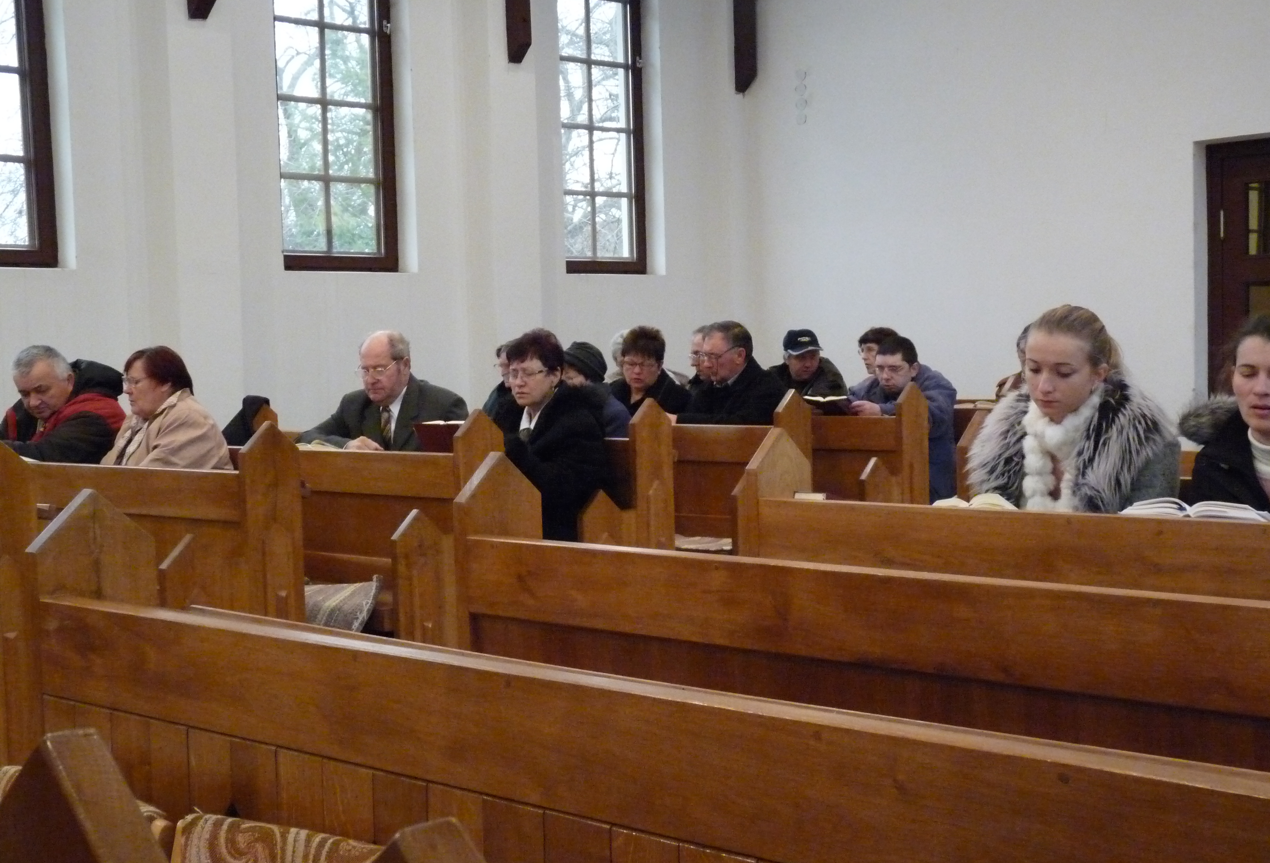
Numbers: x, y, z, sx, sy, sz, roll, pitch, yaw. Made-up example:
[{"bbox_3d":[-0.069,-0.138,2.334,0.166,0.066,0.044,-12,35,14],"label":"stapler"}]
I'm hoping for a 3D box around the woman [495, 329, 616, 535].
[{"bbox_3d":[-0.358,0.308,5.879,0.520,1.290,0.720,1,4,43],"label":"woman"}]

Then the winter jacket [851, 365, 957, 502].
[{"bbox_3d":[1.125,0.031,7.445,0.530,0.630,0.530,1,4,43],"label":"winter jacket"}]

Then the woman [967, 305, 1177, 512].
[{"bbox_3d":[0.917,0.381,3.734,0.500,1.280,0.700,1,4,43],"label":"woman"}]

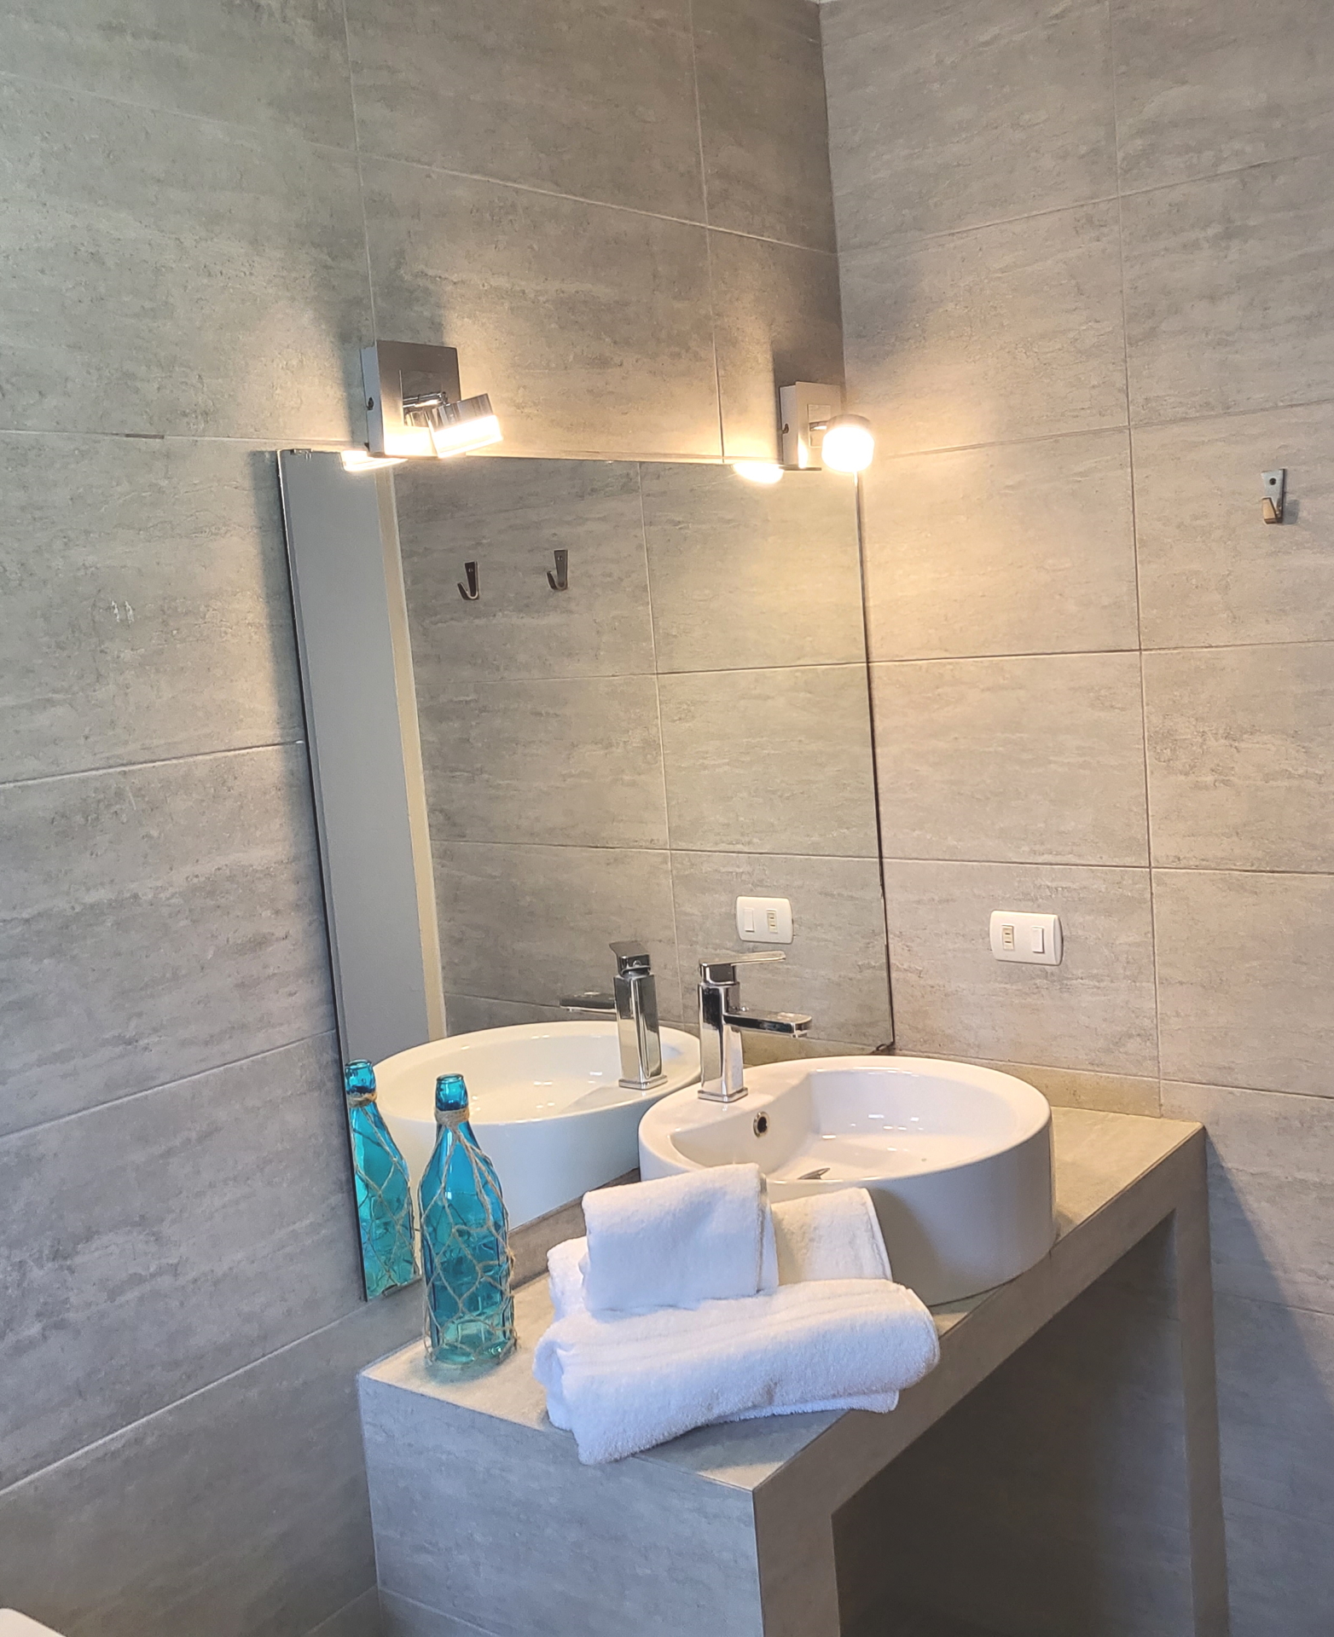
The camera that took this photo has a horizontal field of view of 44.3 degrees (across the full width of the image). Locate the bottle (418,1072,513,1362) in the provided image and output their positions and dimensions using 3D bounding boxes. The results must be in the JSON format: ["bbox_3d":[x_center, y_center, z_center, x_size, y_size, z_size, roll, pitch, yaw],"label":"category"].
[{"bbox_3d":[-0.214,0.422,1.733,0.088,0.290,0.088,-5,7,1],"label":"bottle"}]

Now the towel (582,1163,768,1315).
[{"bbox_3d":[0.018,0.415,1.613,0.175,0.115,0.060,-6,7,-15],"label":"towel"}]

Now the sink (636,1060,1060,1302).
[{"bbox_3d":[0.217,0.430,1.998,0.492,0.146,0.492,-4,7,1],"label":"sink"}]

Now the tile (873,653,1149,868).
[{"bbox_3d":[0.490,-0.081,2.398,0.435,0.299,0.010,1,9,38],"label":"tile"}]

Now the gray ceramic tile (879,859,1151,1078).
[{"bbox_3d":[0.514,0.217,2.434,0.435,0.299,0.010,1,9,38],"label":"gray ceramic tile"}]

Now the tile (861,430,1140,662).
[{"bbox_3d":[0.464,-0.377,2.346,0.434,0.300,0.010,1,9,38],"label":"tile"}]

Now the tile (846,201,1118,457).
[{"bbox_3d":[0.443,-0.677,2.325,0.435,0.299,0.010,1,9,38],"label":"tile"}]

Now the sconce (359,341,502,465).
[{"bbox_3d":[-0.238,-0.441,1.722,0.120,0.119,0.118,1,9,38],"label":"sconce"}]

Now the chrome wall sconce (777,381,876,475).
[{"bbox_3d":[0.245,-0.559,2.333,0.120,0.124,0.119,1,9,38],"label":"chrome wall sconce"}]

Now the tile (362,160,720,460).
[{"bbox_3d":[-0.126,-0.588,1.967,0.010,0.299,0.609,1,9,38],"label":"tile"}]

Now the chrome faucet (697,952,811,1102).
[{"bbox_3d":[0.107,0.262,2.051,0.159,0.193,0.046,1,9,38],"label":"chrome faucet"}]

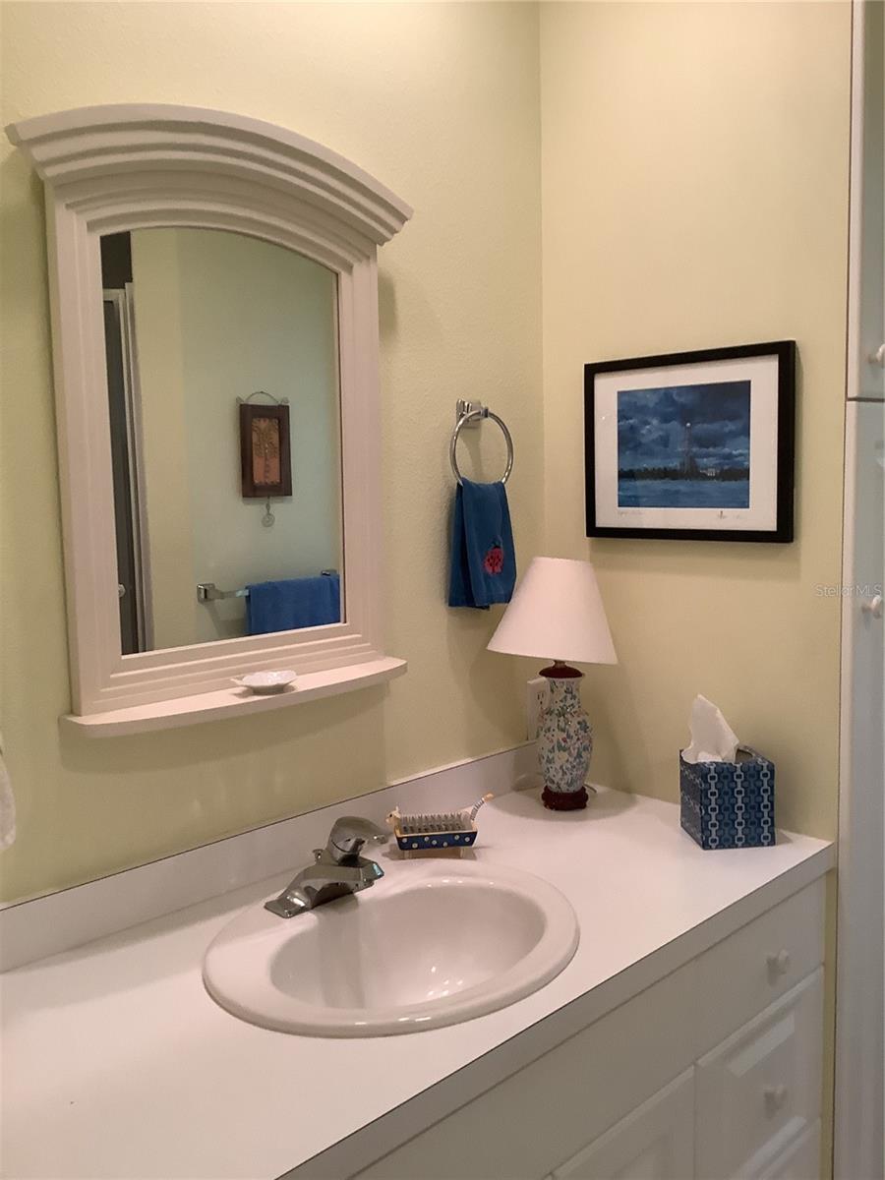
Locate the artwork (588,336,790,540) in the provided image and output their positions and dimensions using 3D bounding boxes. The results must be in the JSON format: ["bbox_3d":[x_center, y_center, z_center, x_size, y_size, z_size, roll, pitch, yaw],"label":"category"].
[{"bbox_3d":[0.398,-0.235,1.744,0.383,0.304,0.020,5,9,44],"label":"artwork"}]

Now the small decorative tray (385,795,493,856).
[{"bbox_3d":[-0.003,0.360,1.637,0.154,0.083,0.075,-2,6,-7],"label":"small decorative tray"}]

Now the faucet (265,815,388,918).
[{"bbox_3d":[-0.122,0.357,1.387,0.167,0.122,0.158,5,9,44],"label":"faucet"}]

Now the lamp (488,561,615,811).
[{"bbox_3d":[0.189,0.164,1.821,0.215,0.425,0.215,-1,6,0],"label":"lamp"}]

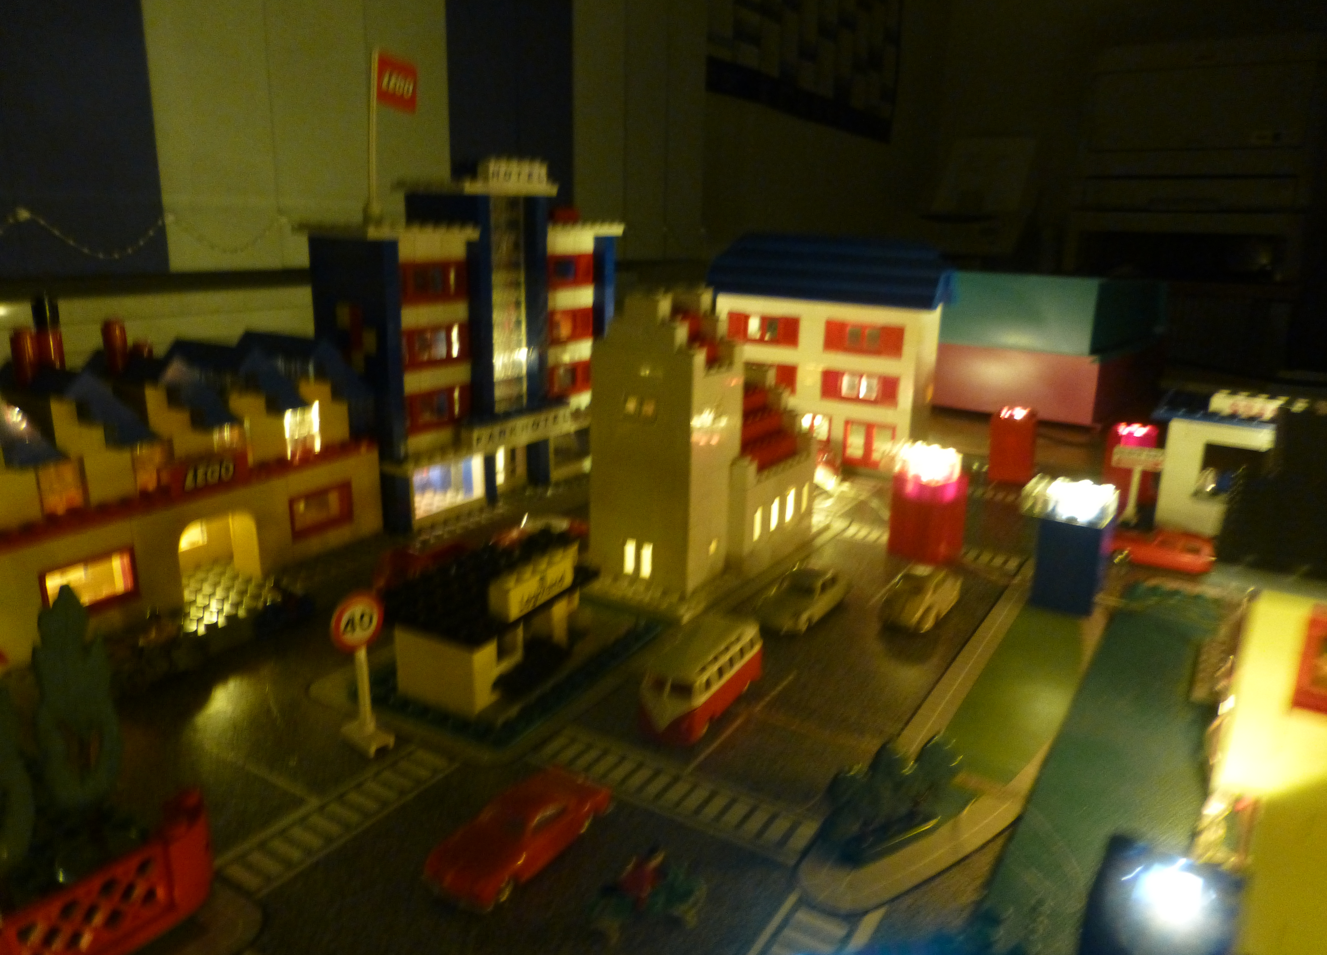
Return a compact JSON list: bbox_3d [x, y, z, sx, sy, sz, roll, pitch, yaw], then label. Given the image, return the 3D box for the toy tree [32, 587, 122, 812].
[{"bbox_3d":[-0.143,0.054,0.224,0.021,0.060,0.018,-9,19,-34],"label":"toy tree"}]

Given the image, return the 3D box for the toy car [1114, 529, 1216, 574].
[{"bbox_3d":[0.235,0.035,0.436,0.047,0.015,0.018,11,18,30],"label":"toy car"}]

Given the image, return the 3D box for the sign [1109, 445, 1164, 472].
[{"bbox_3d":[0.255,-0.010,0.495,0.025,0.012,0.003,11,18,29],"label":"sign"}]

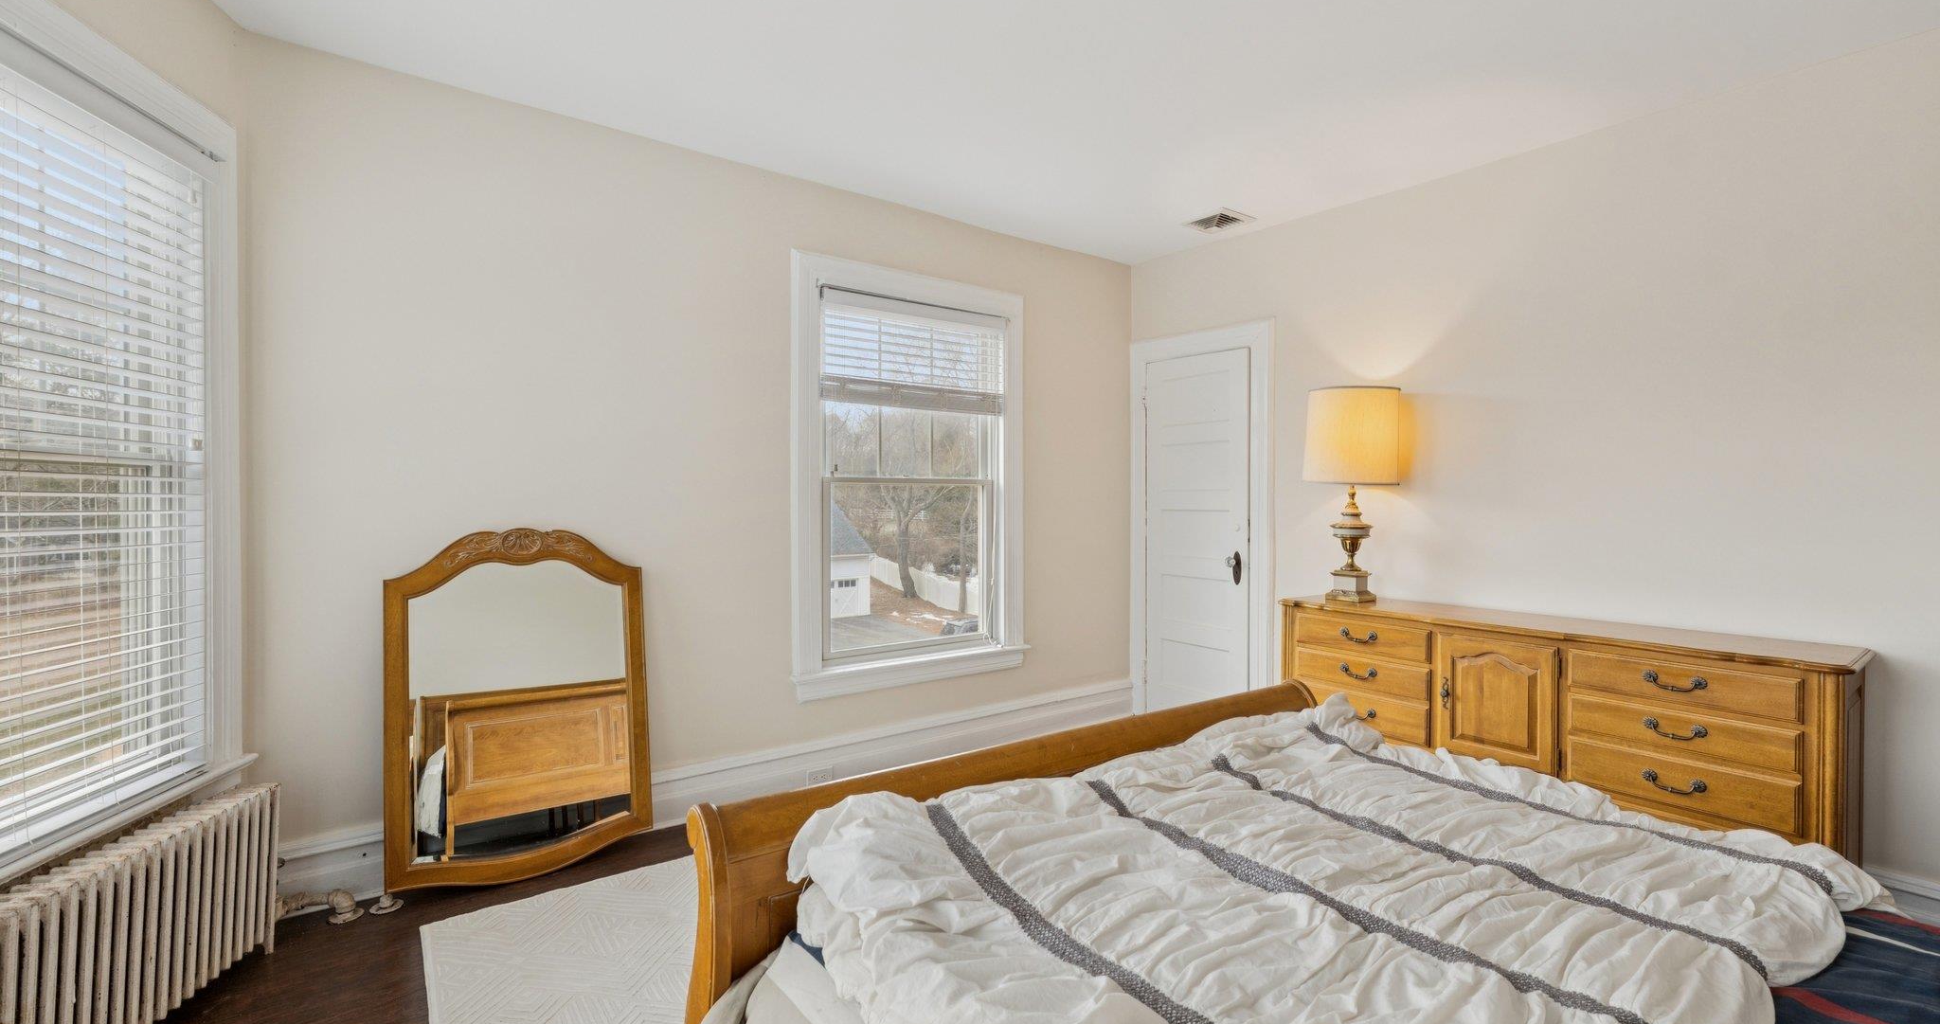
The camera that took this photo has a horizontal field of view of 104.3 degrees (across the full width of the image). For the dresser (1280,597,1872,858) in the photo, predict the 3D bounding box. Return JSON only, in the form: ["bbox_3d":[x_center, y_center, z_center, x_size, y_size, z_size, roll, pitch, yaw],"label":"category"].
[{"bbox_3d":[1.916,0.799,2.615,0.500,0.837,1.550,0,1,-36],"label":"dresser"}]

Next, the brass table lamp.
[{"bbox_3d":[1.589,-0.071,3.132,0.362,0.888,0.362,0,1,-36],"label":"brass table lamp"}]

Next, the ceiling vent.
[{"bbox_3d":[1.199,-1.397,3.638,0.247,0.025,0.247,0,1,-36],"label":"ceiling vent"}]

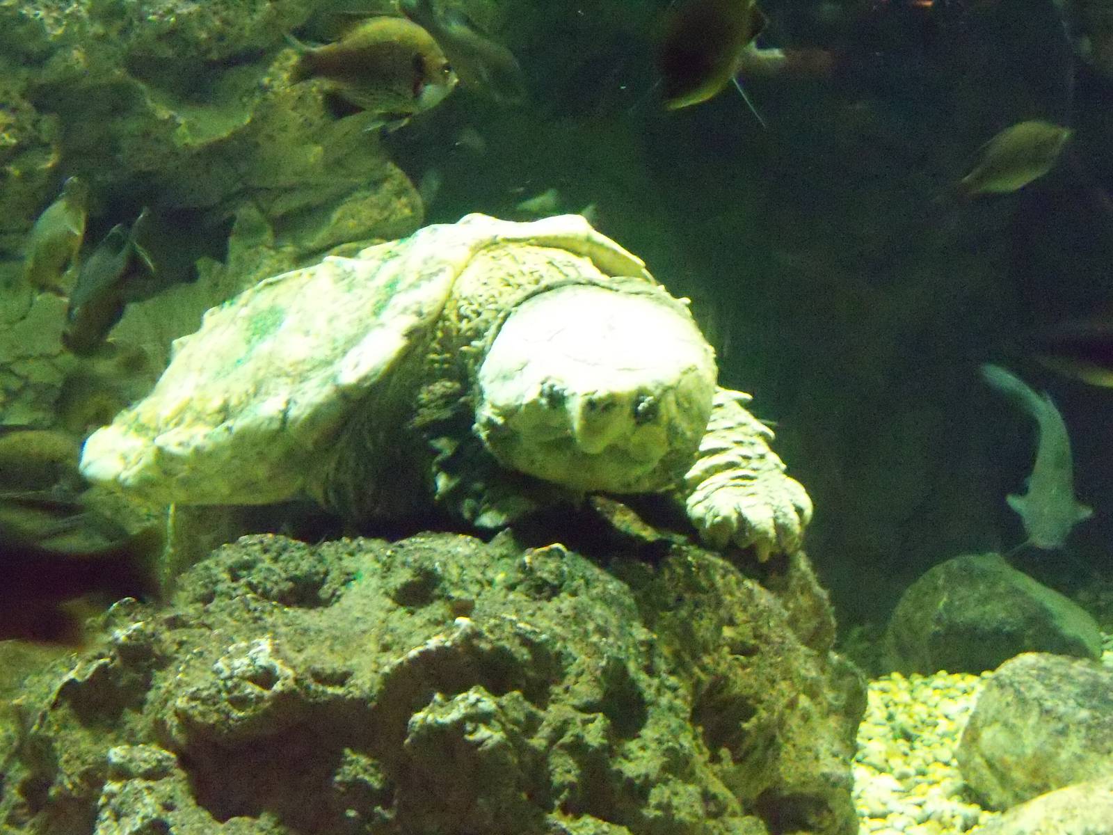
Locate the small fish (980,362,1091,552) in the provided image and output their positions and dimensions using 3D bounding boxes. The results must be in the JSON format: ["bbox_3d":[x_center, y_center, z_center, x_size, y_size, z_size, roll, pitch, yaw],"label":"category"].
[{"bbox_3d":[0.610,0.049,2.050,0.125,0.260,0.070,-10,-31,-6],"label":"small fish"}]

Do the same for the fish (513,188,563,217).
[{"bbox_3d":[-0.028,-0.321,2.400,0.075,0.035,0.022,-18,9,-9],"label":"fish"}]

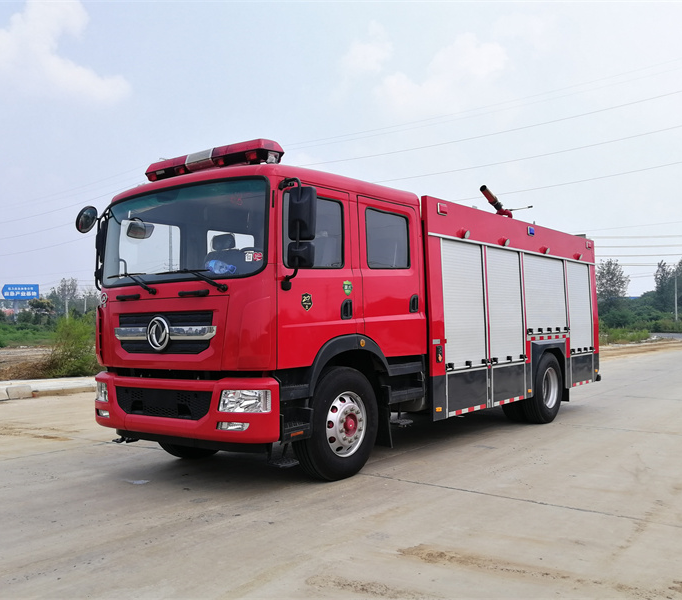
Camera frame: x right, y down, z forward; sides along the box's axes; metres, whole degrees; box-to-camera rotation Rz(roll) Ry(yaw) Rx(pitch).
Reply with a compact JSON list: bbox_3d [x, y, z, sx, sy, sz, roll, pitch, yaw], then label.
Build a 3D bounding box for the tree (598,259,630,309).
[{"bbox_3d":[36.413,-0.606,84.000,5.200,10.000,5.200,-2,-3,23],"label":"tree"}]

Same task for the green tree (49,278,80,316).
[{"bbox_3d":[-42.248,1.599,95.000,5.200,9.700,5.200,0,-3,-24],"label":"green tree"}]

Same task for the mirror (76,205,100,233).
[{"bbox_3d":[-2.621,-0.832,6.452,0.080,0.270,0.270,-2,-3,24],"label":"mirror"}]

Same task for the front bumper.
[{"bbox_3d":[-1.480,0.909,5.495,2.360,0.510,0.380,-4,-4,40],"label":"front bumper"}]

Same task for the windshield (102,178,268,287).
[{"bbox_3d":[-1.495,-0.544,5.572,2.200,0.770,0.270,-4,-4,40],"label":"windshield"}]

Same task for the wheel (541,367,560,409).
[{"bbox_3d":[2.944,1.236,8.966,0.200,0.595,0.595,-4,-4,40],"label":"wheel"}]

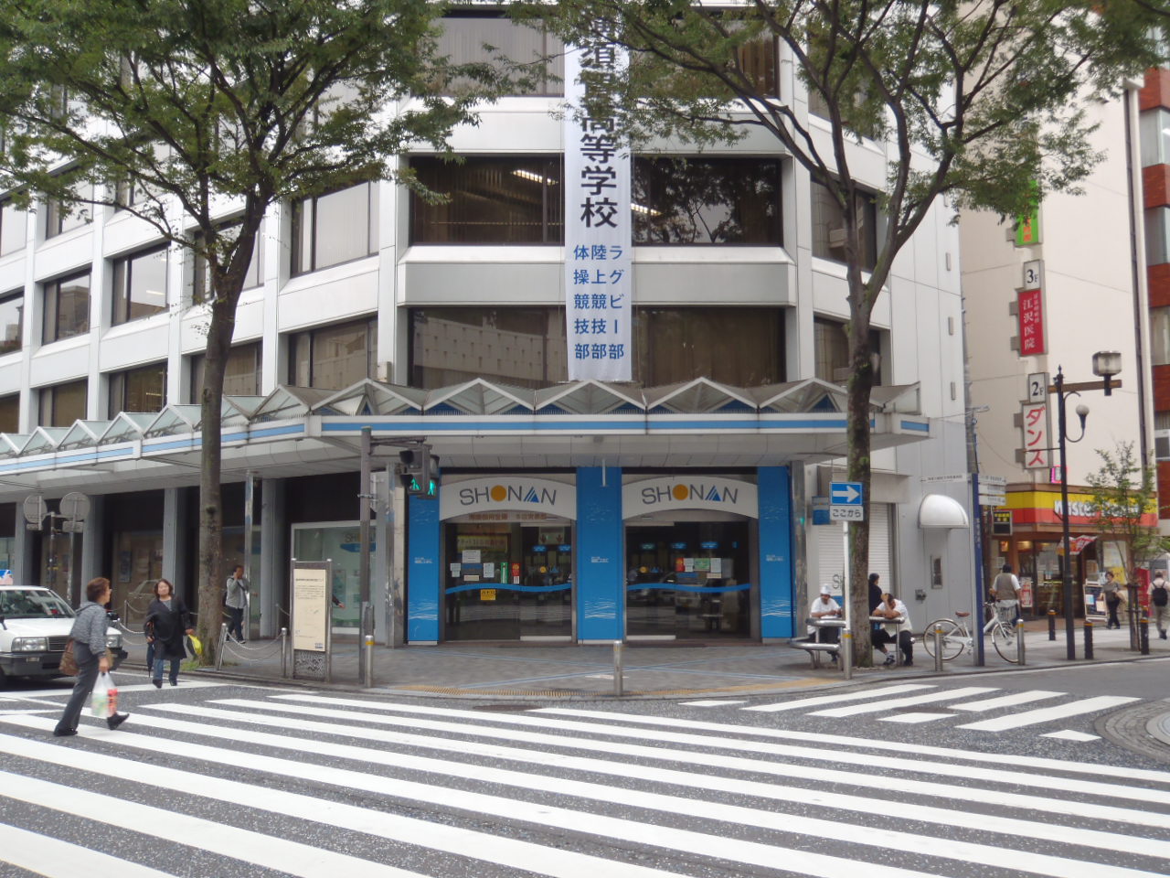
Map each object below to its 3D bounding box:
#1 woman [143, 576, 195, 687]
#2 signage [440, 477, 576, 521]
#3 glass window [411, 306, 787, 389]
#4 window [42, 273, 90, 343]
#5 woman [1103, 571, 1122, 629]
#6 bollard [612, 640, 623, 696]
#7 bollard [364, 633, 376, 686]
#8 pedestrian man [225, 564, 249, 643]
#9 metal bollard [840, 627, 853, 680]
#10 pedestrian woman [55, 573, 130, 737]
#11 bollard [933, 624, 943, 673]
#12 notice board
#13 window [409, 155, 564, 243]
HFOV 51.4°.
[{"bbox_3d":[-6.076,2.822,17.789,0.620,1.560,0.420,2,-7,-22],"label":"woman"},{"bbox_3d":[-1.550,1.211,24.505,2.770,0.880,0.120,0,-6,-2],"label":"signage"},{"bbox_3d":[0.278,-1.790,25.010,7.814,1.805,0.150,0,-6,-2],"label":"glass window"},{"bbox_3d":[-14.744,-3.773,34.797,3.200,1.829,0.150,-6,-8,41],"label":"window"},{"bbox_3d":[13.983,4.277,32.322,0.520,1.530,0.420,-6,-8,43],"label":"woman"},{"bbox_3d":[0.418,2.894,15.358,0.100,0.695,0.100,0,-6,0],"label":"bollard"},{"bbox_3d":[-3.061,3.158,17.300,0.110,0.740,0.110,0,-6,0],"label":"bollard"},{"bbox_3d":[-7.365,3.498,25.800,0.520,1.660,0.520,-6,-8,42],"label":"pedestrian man"},{"bbox_3d":[3.831,3.146,17.800,0.110,0.740,0.110,0,-6,0],"label":"metal bollard"},{"bbox_3d":[-4.974,2.186,12.250,0.750,1.580,0.520,2,-6,-25],"label":"pedestrian woman"},{"bbox_3d":[5.528,3.261,19.000,0.110,0.740,0.110,0,-6,0],"label":"bollard"},{"bbox_3d":[-3.970,2.629,17.678,0.830,1.740,0.090,-6,-8,41],"label":"notice board"},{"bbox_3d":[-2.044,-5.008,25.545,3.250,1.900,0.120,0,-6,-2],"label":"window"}]

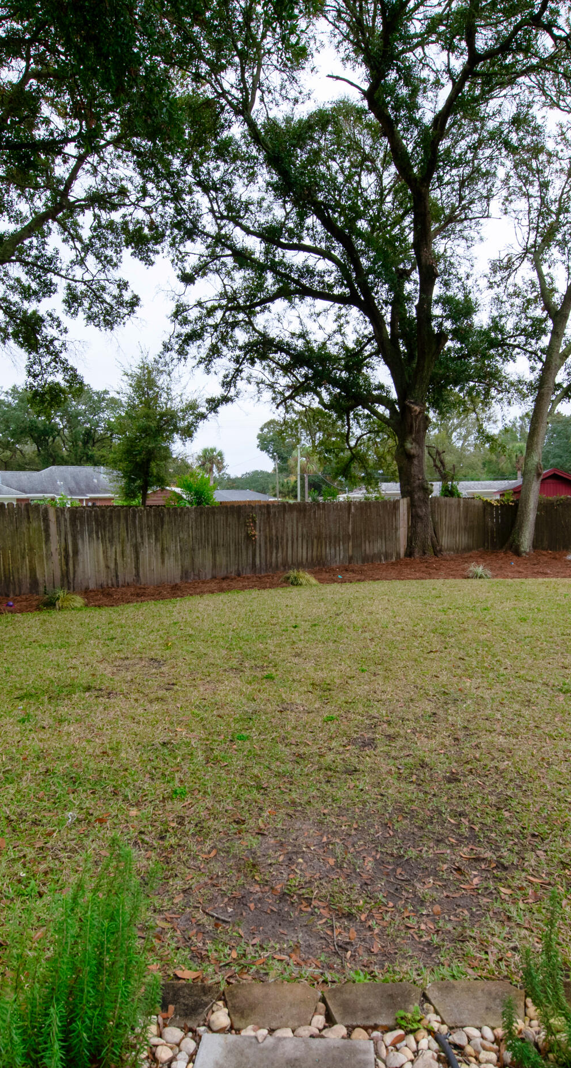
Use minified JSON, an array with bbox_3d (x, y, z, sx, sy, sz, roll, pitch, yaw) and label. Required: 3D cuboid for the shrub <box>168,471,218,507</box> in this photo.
[{"bbox_3d":[-2.676,-0.456,18.000,1.500,2.700,1.500,-1,2,0],"label":"shrub"}]

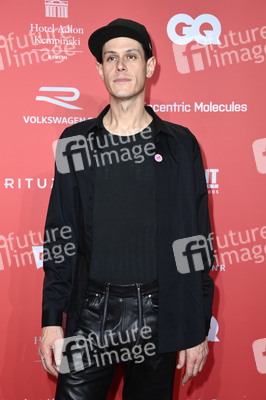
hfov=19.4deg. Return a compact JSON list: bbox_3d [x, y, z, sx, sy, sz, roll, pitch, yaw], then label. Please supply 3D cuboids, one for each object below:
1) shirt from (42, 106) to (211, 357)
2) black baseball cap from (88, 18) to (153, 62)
[{"bbox_3d":[-0.015,0.090,2.500,0.530,0.775,0.290,0,4,11],"label":"shirt"},{"bbox_3d":[-0.035,-0.520,2.490,0.178,0.128,0.262,-6,-20,19],"label":"black baseball cap"}]

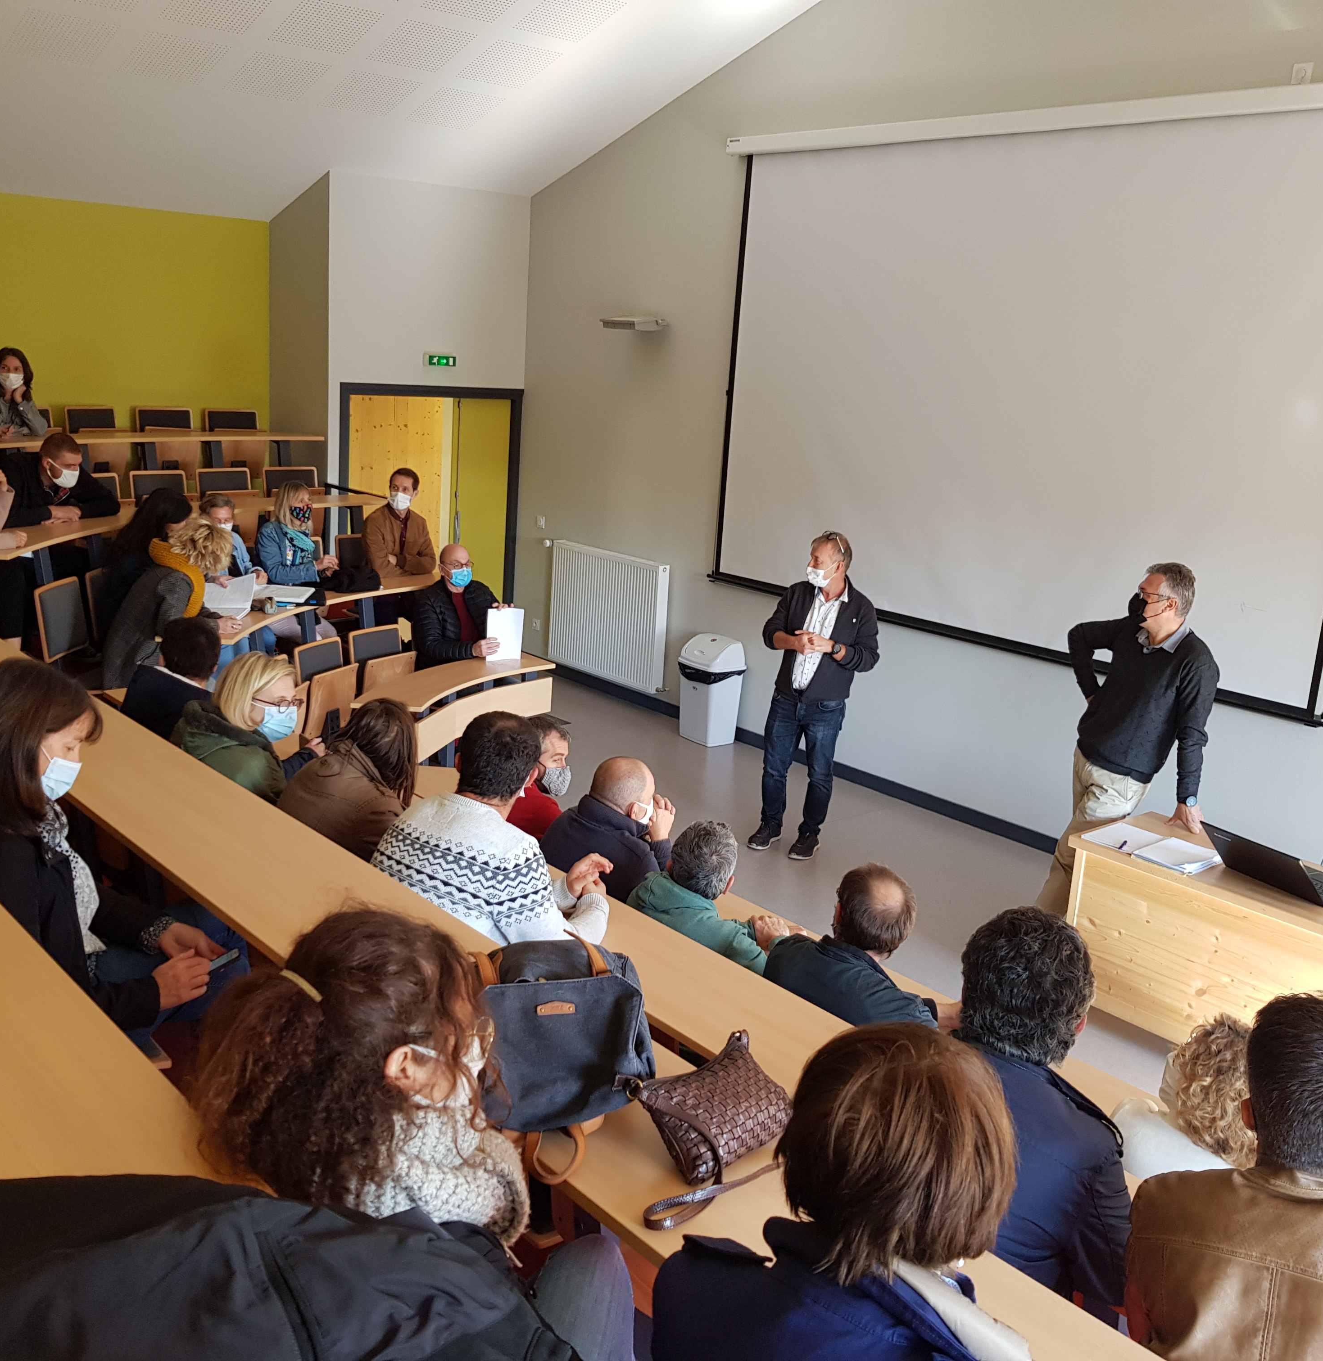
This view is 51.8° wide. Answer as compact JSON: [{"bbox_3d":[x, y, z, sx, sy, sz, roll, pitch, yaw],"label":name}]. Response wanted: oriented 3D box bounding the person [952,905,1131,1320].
[{"bbox_3d":[0.528,1.014,2.193,0.760,1.360,0.530,-9,18,-44],"label":"person"}]

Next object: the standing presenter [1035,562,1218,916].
[{"bbox_3d":[2.057,0.366,6.123,0.740,1.780,0.500,11,15,28],"label":"standing presenter"}]

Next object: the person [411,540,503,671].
[{"bbox_3d":[-1.233,-0.119,8.163,0.700,1.310,0.530,11,15,27],"label":"person"}]

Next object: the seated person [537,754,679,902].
[{"bbox_3d":[-0.143,0.877,4.311,0.760,1.260,0.540,-6,16,-35],"label":"seated person"}]

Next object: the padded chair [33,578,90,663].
[{"bbox_3d":[-2.742,-0.020,6.745,0.480,0.890,0.440,4,13,1],"label":"padded chair"}]

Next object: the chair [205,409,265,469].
[{"bbox_3d":[-3.146,-1.594,10.377,0.380,0.890,0.430,14,16,36],"label":"chair"}]

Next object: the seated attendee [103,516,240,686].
[{"bbox_3d":[-2.349,-0.109,6.380,0.770,1.280,0.500,4,13,2],"label":"seated attendee"}]

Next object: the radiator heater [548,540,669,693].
[{"bbox_3d":[-0.396,-0.487,9.993,0.120,0.900,1.200,-9,18,-42],"label":"radiator heater"}]

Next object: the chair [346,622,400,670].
[{"bbox_3d":[-1.603,0.118,8.054,0.420,0.840,0.450,12,16,31],"label":"chair"}]

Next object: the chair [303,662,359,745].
[{"bbox_3d":[-1.798,0.259,7.588,0.420,0.800,0.460,9,15,22],"label":"chair"}]

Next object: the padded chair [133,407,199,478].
[{"bbox_3d":[-3.533,-1.538,10.031,0.380,0.890,0.430,13,16,34],"label":"padded chair"}]

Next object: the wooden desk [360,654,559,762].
[{"bbox_3d":[-1.135,0.359,7.485,0.480,0.740,1.570,10,15,25],"label":"wooden desk"}]

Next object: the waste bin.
[{"bbox_3d":[0.319,0.047,9.184,0.330,0.720,0.375,-7,17,-40],"label":"waste bin"}]

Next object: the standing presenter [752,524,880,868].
[{"bbox_3d":[0.765,0.058,7.189,0.580,1.710,0.420,10,15,26],"label":"standing presenter"}]

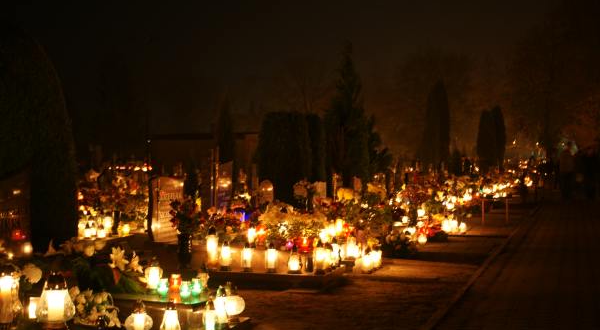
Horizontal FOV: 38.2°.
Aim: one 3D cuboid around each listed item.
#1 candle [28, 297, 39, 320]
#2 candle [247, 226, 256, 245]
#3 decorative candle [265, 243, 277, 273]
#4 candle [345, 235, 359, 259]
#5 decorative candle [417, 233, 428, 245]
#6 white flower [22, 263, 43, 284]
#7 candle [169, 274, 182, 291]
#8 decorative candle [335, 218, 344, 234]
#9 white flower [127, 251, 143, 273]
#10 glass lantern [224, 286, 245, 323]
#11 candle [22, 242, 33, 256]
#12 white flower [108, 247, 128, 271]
[{"bbox_3d":[-1.492,0.807,4.876,0.071,0.122,0.071,0,1,0],"label":"candle"},{"bbox_3d":[-0.535,0.796,9.653,0.099,0.187,0.099,0,1,0],"label":"candle"},{"bbox_3d":[-0.305,0.967,8.963,0.116,0.300,0.116,0,1,0],"label":"decorative candle"},{"bbox_3d":[0.588,0.948,9.900,0.154,0.278,0.154,0,1,0],"label":"candle"},{"bbox_3d":[1.870,1.132,13.200,0.155,0.175,0.155,0,1,8],"label":"decorative candle"},{"bbox_3d":[-1.451,0.588,4.700,0.106,0.108,0.090,0,1,0],"label":"white flower"},{"bbox_3d":[-0.960,0.912,6.698,0.097,0.143,0.097,0,1,0],"label":"candle"},{"bbox_3d":[0.494,0.756,10.835,0.099,0.187,0.099,0,1,0],"label":"decorative candle"},{"bbox_3d":[-1.294,0.765,6.796,0.123,0.163,0.118,0,1,-30],"label":"white flower"},{"bbox_3d":[-0.559,1.195,7.450,0.180,0.345,0.180,0,1,-4],"label":"glass lantern"},{"bbox_3d":[-2.610,0.802,8.300,0.096,0.130,0.096,0,1,-17],"label":"candle"},{"bbox_3d":[-1.413,0.736,6.747,0.153,0.167,0.118,0,1,-14],"label":"white flower"}]

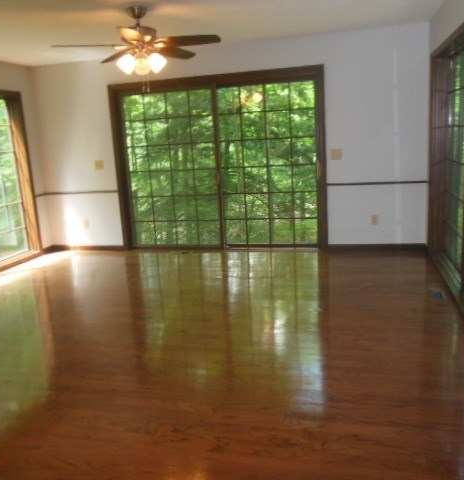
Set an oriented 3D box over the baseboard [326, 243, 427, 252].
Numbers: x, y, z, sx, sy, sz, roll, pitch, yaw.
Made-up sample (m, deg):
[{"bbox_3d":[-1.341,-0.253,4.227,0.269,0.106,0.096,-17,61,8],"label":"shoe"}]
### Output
[{"bbox_3d":[1.683,0.083,5.382,1.099,0.090,0.020,0,13,15],"label":"baseboard"}]

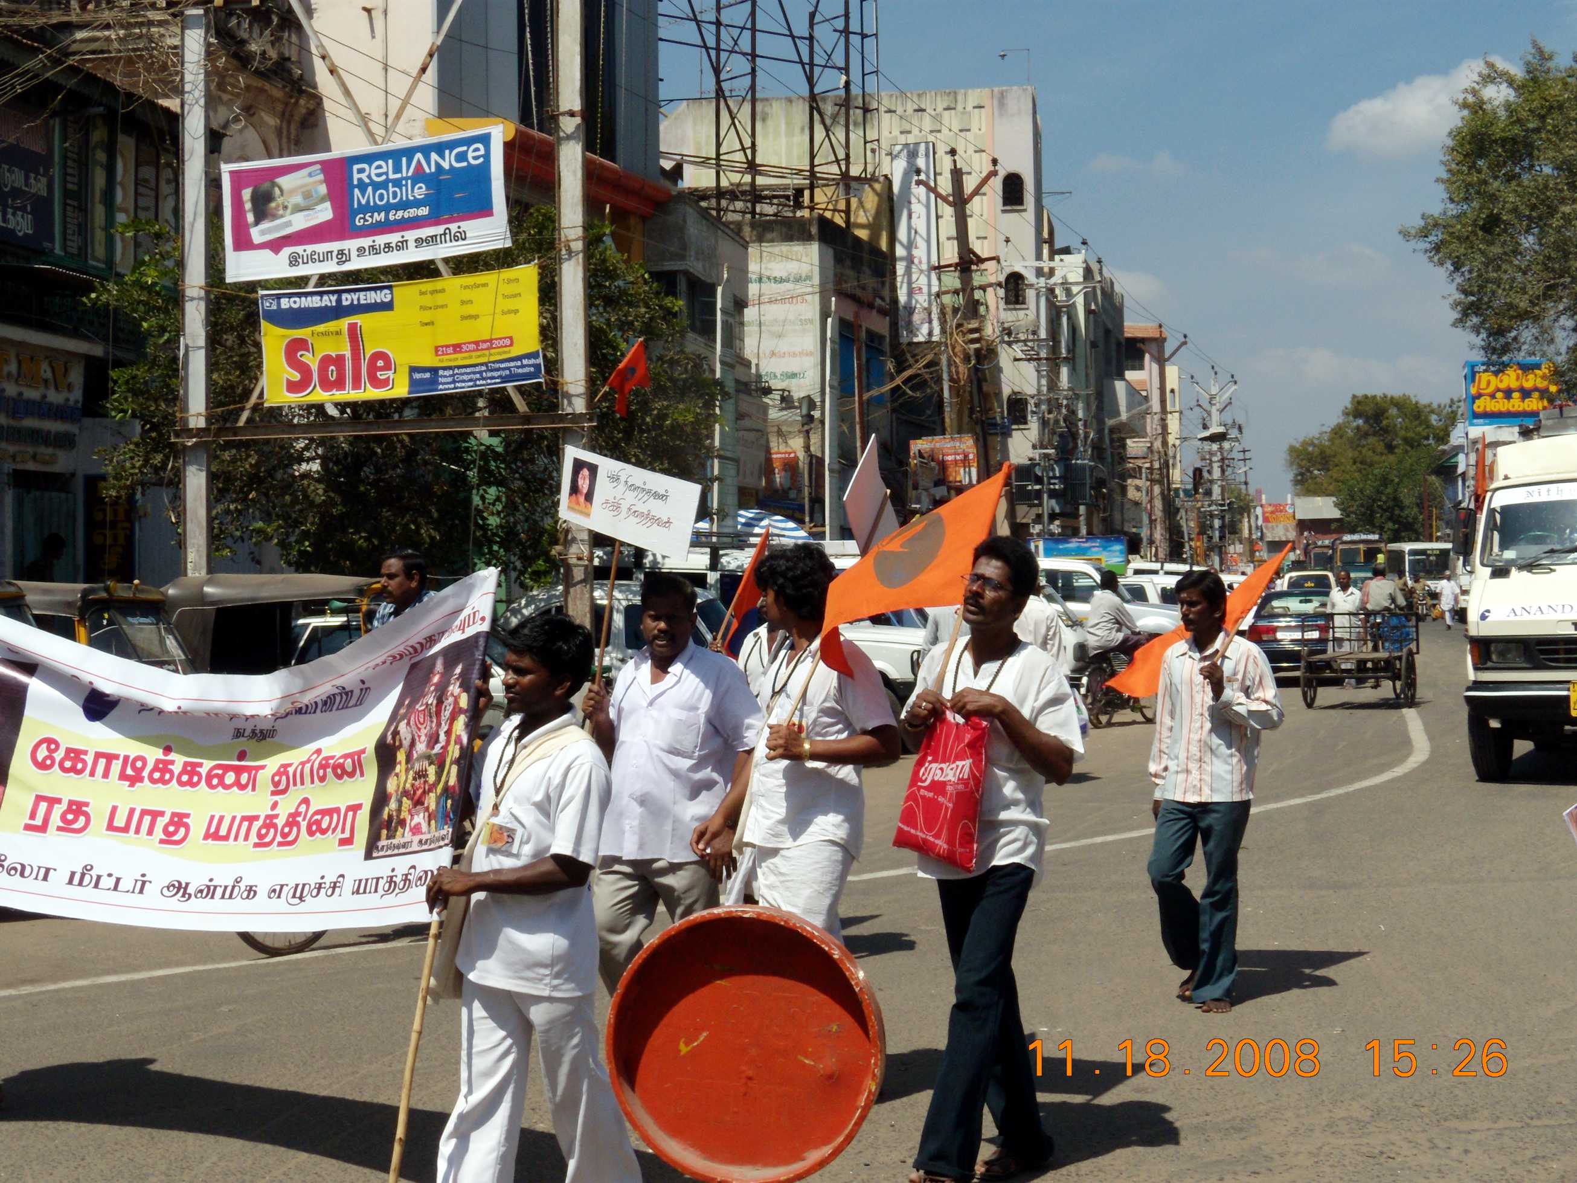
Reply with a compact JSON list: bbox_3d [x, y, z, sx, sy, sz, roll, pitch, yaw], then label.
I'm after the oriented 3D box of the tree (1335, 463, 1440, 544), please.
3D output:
[{"bbox_3d":[31.511,-3.185,120.000,5.700,7.320,5.500,0,0,14],"label":"tree"}]

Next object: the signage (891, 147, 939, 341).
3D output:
[{"bbox_3d":[2.384,-6.593,43.000,0.880,3.800,0.220,0,0,14],"label":"signage"}]

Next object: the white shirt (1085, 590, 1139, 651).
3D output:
[{"bbox_3d":[3.478,0.311,24.500,0.470,0.650,0.530,0,1,42],"label":"white shirt"}]

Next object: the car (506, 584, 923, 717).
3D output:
[{"bbox_3d":[-0.946,0.695,22.000,4.200,1.520,1.680,0,0,18],"label":"car"}]

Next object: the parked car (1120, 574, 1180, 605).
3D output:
[{"bbox_3d":[6.606,0.509,42.007,4.200,1.570,1.650,0,0,16],"label":"parked car"}]

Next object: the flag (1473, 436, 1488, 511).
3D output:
[{"bbox_3d":[5.770,-0.987,19.000,0.150,0.630,0.200,0,0,18],"label":"flag"}]

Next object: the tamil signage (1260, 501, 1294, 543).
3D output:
[{"bbox_3d":[26.229,-3.728,122.000,1.850,2.100,0.200,0,0,12],"label":"tamil signage"}]

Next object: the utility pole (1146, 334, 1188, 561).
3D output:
[{"bbox_3d":[9.480,-2.681,57.029,1.100,7.680,0.350,0,0,16],"label":"utility pole"}]

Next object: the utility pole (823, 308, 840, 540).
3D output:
[{"bbox_3d":[0.600,-1.220,31.020,0.200,5.289,0.200,0,0,16],"label":"utility pole"}]

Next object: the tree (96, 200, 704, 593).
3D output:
[{"bbox_3d":[-3.745,-1.147,22.520,6.243,5.337,5.300,0,0,0],"label":"tree"}]

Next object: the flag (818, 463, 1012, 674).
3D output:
[{"bbox_3d":[0.340,-0.061,6.100,0.520,0.570,0.220,0,0,9],"label":"flag"}]

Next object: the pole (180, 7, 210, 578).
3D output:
[{"bbox_3d":[-5.052,-1.720,19.524,0.210,6.549,0.210,0,0,16],"label":"pole"}]

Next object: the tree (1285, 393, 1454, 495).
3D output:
[{"bbox_3d":[38.334,-6.449,150.000,11.500,13.310,10.500,0,0,14],"label":"tree"}]

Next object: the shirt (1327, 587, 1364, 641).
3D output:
[{"bbox_3d":[7.814,0.320,32.000,0.500,0.780,0.300,0,0,16],"label":"shirt"}]

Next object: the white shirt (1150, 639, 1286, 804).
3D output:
[{"bbox_3d":[1.580,0.471,8.420,0.500,0.640,0.320,0,0,25],"label":"white shirt"}]

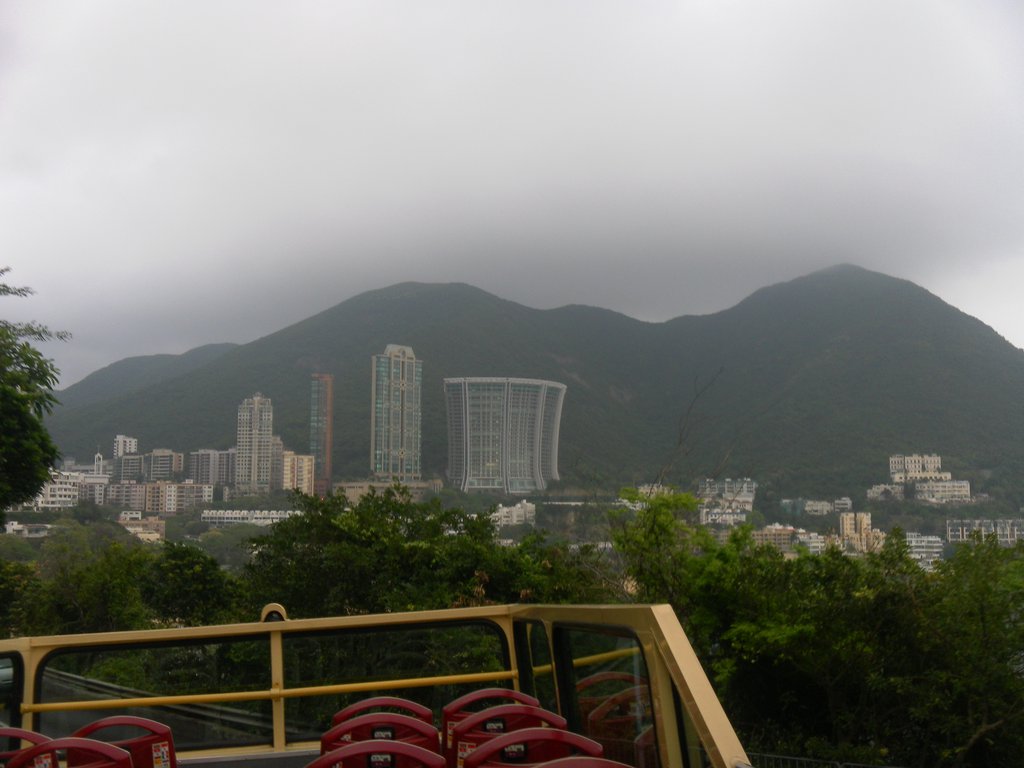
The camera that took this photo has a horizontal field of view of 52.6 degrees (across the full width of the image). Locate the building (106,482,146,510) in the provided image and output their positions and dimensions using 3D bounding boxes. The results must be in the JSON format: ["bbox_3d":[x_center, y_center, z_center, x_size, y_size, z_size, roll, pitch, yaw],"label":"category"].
[{"bbox_3d":[-253.990,74.076,680.369,24.068,18.339,15.000,2,-5,-25],"label":"building"}]

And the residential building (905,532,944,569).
[{"bbox_3d":[237.803,96.667,597.164,20.665,20.385,16.000,-2,-5,21],"label":"residential building"}]

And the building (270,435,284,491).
[{"bbox_3d":[-199.667,65.999,865.000,19.000,48.000,19.000,3,-7,-23],"label":"building"}]

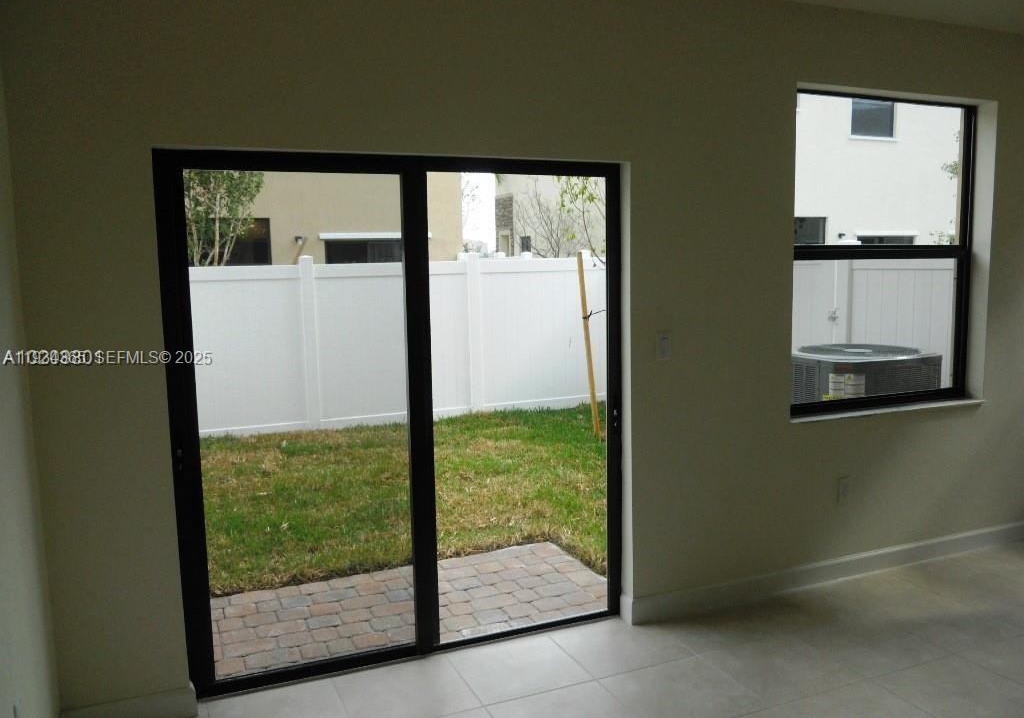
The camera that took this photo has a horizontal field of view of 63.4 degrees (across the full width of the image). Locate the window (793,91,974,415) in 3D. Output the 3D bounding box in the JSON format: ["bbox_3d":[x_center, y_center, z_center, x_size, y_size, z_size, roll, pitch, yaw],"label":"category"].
[{"bbox_3d":[1.838,-0.526,4.213,1.290,1.540,0.080,-4,7,-23],"label":"window"}]

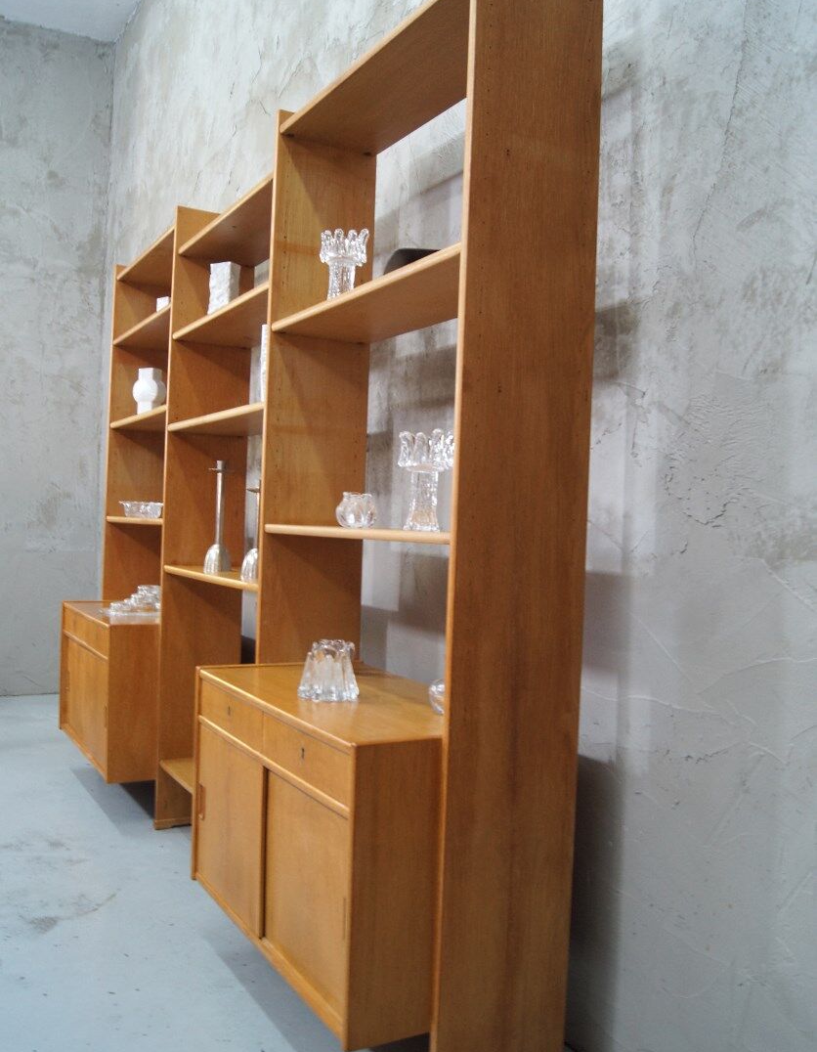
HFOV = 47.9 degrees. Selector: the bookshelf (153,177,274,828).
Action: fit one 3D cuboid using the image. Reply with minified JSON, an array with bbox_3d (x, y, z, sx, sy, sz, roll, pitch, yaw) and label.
[{"bbox_3d":[-0.443,-0.016,2.623,0.269,1.950,0.814,2,0,-31],"label":"bookshelf"}]

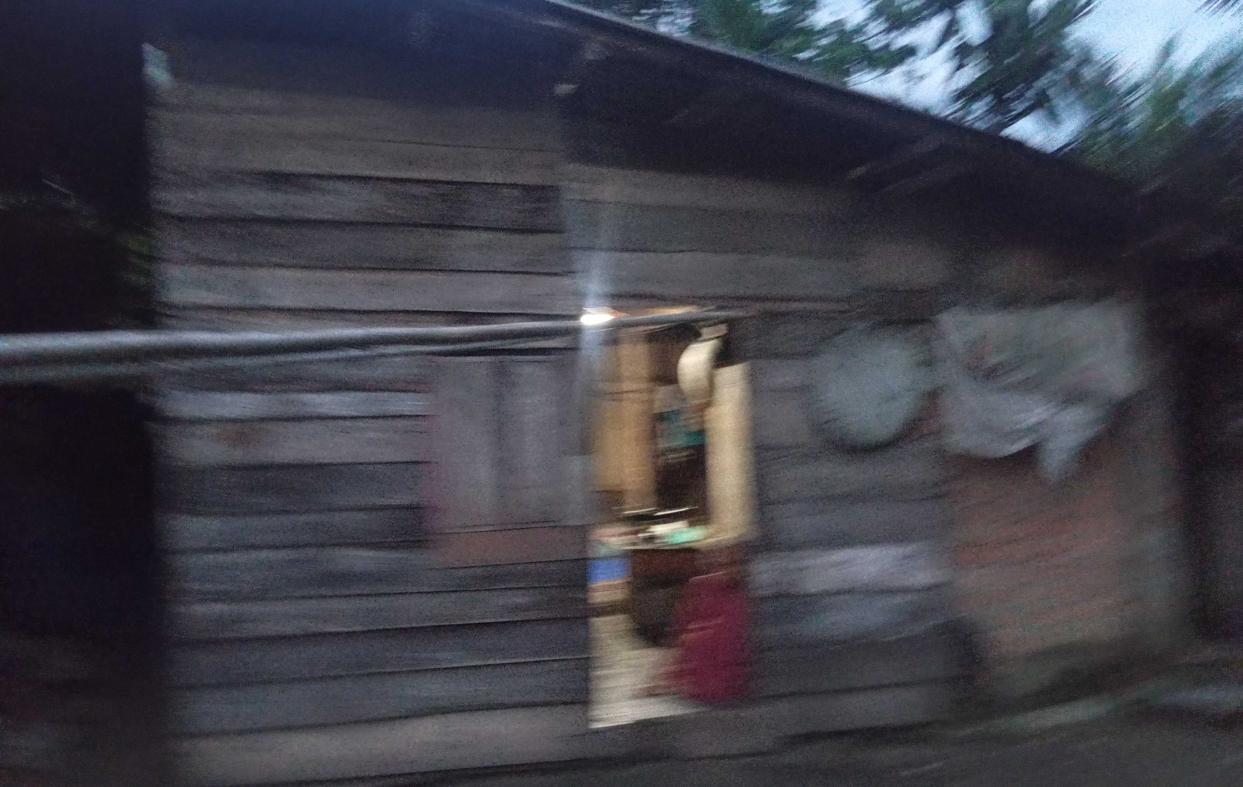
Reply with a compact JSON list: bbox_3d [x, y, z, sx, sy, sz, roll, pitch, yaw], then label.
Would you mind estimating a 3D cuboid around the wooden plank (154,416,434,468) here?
[{"bbox_3d":[-1.332,0.198,4.158,1.071,0.200,0.025,0,-2,-14],"label":"wooden plank"}]

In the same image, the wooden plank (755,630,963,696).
[{"bbox_3d":[1.131,1.274,4.767,1.094,0.226,0.030,0,-3,-15],"label":"wooden plank"}]

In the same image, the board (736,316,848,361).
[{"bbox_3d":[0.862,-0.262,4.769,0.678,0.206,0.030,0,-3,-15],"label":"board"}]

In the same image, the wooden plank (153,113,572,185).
[{"bbox_3d":[-1.085,-1.003,4.287,1.669,0.181,0.030,0,-3,-15],"label":"wooden plank"}]

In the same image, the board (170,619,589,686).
[{"bbox_3d":[-0.970,1.077,4.221,1.700,0.181,0.025,0,-2,-14],"label":"board"}]

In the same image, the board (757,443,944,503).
[{"bbox_3d":[1.096,0.382,4.795,0.976,0.269,0.030,0,-5,-14],"label":"board"}]

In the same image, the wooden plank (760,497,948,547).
[{"bbox_3d":[1.106,0.621,4.767,0.965,0.219,0.025,0,-2,-14],"label":"wooden plank"}]

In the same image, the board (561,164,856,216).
[{"bbox_3d":[0.432,-0.942,4.752,1.465,0.149,0.030,0,-5,-14],"label":"board"}]

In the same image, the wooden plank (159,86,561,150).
[{"bbox_3d":[-1.075,-1.173,4.298,1.655,0.162,0.030,0,-3,-15],"label":"wooden plank"}]

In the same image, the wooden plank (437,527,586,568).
[{"bbox_3d":[-0.466,0.662,4.371,0.651,0.150,0.030,0,-3,-15],"label":"wooden plank"}]

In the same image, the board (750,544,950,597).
[{"bbox_3d":[1.089,0.832,4.777,1.047,0.204,0.030,0,-3,-15],"label":"board"}]

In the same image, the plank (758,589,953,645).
[{"bbox_3d":[1.097,1.048,4.731,0.988,0.239,0.030,0,-5,-14],"label":"plank"}]

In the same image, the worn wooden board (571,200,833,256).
[{"bbox_3d":[0.395,-0.752,4.663,1.353,0.221,0.025,0,-2,-14],"label":"worn wooden board"}]

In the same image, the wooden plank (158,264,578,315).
[{"bbox_3d":[-1.032,-0.435,4.256,1.702,0.189,0.025,0,-2,-14],"label":"wooden plank"}]

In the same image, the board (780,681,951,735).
[{"bbox_3d":[1.159,1.484,4.764,0.932,0.186,0.030,0,-3,-15],"label":"board"}]

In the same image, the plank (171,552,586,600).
[{"bbox_3d":[-0.979,0.740,4.230,1.692,0.192,0.025,0,-2,-14],"label":"plank"}]

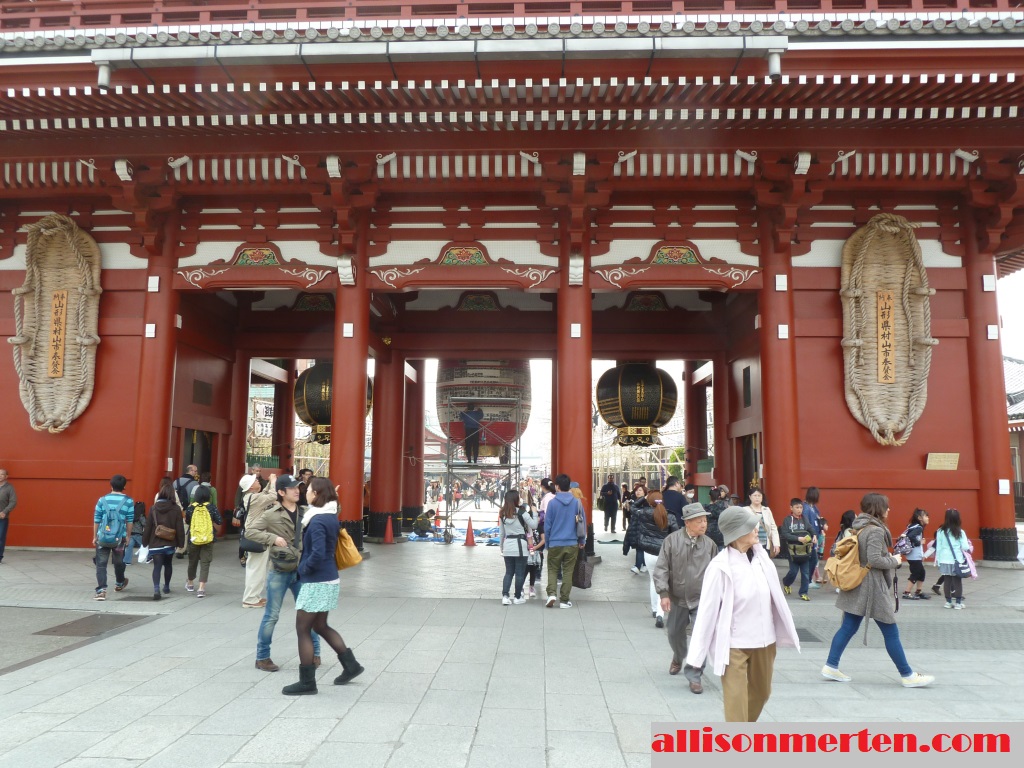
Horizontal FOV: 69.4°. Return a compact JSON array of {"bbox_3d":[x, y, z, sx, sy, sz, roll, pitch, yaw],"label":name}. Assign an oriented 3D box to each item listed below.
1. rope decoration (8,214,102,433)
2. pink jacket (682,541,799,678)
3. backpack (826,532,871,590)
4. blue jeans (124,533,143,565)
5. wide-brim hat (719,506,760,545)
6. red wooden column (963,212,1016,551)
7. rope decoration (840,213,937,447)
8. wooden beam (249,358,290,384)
[{"bbox_3d":[-9.415,-1.286,15.318,1.820,4.539,0.650,0,-7,2],"label":"rope decoration"},{"bbox_3d":[1.403,1.366,4.500,0.600,0.750,0.360,3,-8,-18],"label":"pink jacket"},{"bbox_3d":[2.768,1.456,6.100,0.250,0.460,0.330,10,-7,-9],"label":"backpack"},{"bbox_3d":[-6.859,2.988,13.432,0.360,0.571,0.360,-5,-10,39],"label":"blue jeans"},{"bbox_3d":[1.395,0.875,4.525,0.314,0.202,0.270,-30,-4,-8],"label":"wide-brim hat"},{"bbox_3d":[9.514,-0.116,14.871,0.740,6.849,0.740,0,-7,2],"label":"red wooden column"},{"bbox_3d":[7.468,-1.071,14.654,1.867,4.610,0.500,0,-2,2],"label":"rope decoration"},{"bbox_3d":[-7.207,-0.379,21.924,0.260,0.410,3.500,0,-7,2],"label":"wooden beam"}]

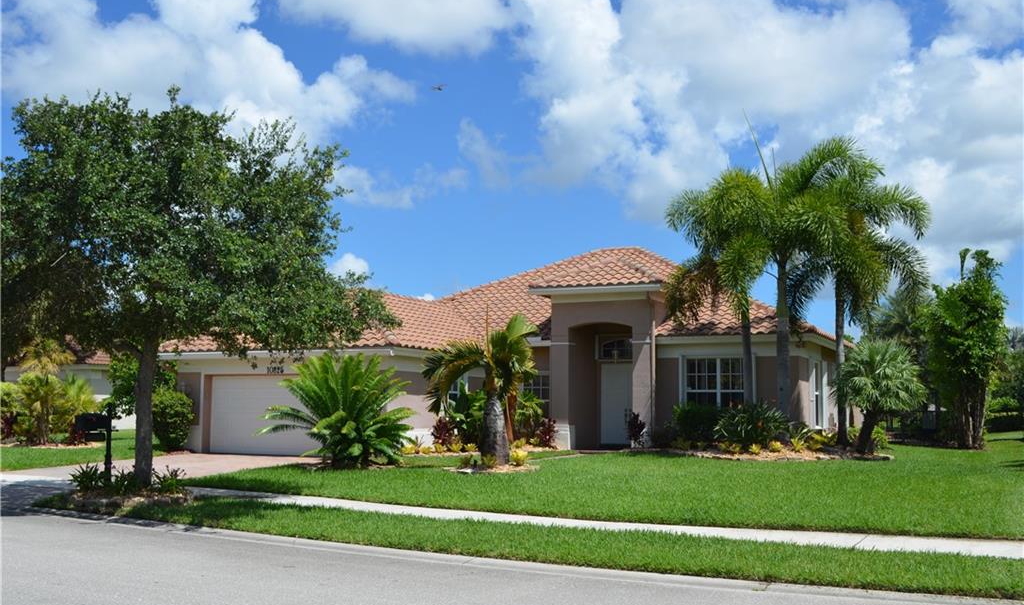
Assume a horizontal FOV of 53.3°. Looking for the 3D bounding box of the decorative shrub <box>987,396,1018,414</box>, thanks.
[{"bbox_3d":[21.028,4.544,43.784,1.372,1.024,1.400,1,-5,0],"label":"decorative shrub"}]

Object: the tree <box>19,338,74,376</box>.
[{"bbox_3d":[-16.108,3.058,35.490,1.900,3.650,1.900,3,-7,-24],"label":"tree"}]

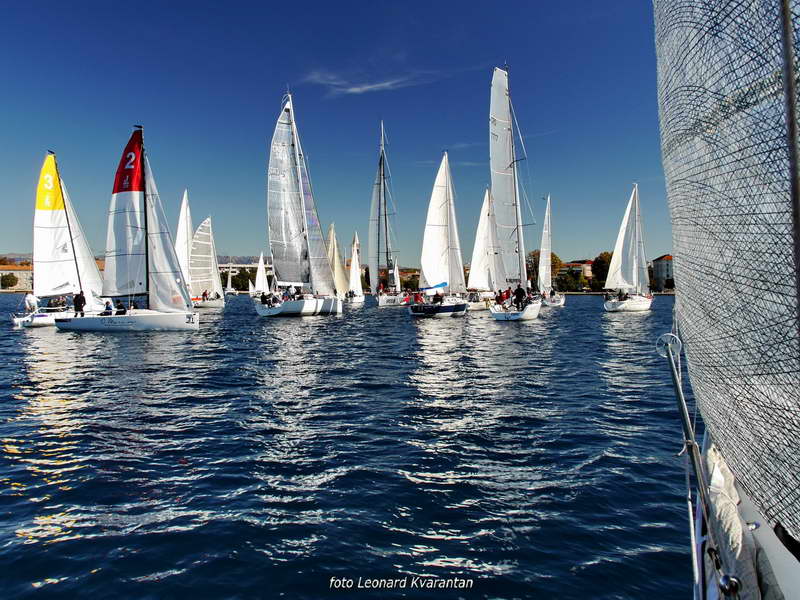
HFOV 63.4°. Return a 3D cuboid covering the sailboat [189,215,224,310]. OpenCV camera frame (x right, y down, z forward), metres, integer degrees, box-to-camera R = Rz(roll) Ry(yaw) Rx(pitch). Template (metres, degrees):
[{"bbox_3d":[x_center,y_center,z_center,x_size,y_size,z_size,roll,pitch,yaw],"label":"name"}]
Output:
[{"bbox_3d":[-21.017,-4.229,71.936,2.620,10.100,7.200,0,1,20],"label":"sailboat"}]

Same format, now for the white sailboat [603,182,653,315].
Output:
[{"bbox_3d":[22.577,-5.051,61.920,3.260,12.100,9.000,1,1,45],"label":"white sailboat"}]

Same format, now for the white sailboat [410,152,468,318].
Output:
[{"bbox_3d":[3.820,-5.323,51.914,3.260,13.000,9.500,1,1,28],"label":"white sailboat"}]

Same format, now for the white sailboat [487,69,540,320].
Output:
[{"bbox_3d":[8.682,-7.888,47.067,3.780,18.300,11.600,0,1,18],"label":"white sailboat"}]

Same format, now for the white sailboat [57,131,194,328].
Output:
[{"bbox_3d":[-13.667,-3.636,32.941,6.900,10.300,2.470,0,1,-2],"label":"white sailboat"}]

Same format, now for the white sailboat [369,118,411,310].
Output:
[{"bbox_3d":[-1.123,-11.141,83.815,4.510,23.500,15.500,0,1,14],"label":"white sailboat"}]

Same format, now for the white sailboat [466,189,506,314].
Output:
[{"bbox_3d":[9.108,-5.028,63.421,3.150,12.000,8.800,1,1,30],"label":"white sailboat"}]

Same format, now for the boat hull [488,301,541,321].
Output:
[{"bbox_3d":[8.682,0.561,47.217,3.600,1.400,11.600,0,1,18],"label":"boat hull"}]

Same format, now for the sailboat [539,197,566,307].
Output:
[{"bbox_3d":[19.332,-6.239,80.902,3.460,13.800,10.000,0,1,15],"label":"sailboat"}]

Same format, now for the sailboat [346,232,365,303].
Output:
[{"bbox_3d":[-5.910,-4.684,91.931,2.620,10.300,7.200,0,1,14],"label":"sailboat"}]

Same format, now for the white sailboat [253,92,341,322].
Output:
[{"bbox_3d":[-7.362,-7.941,52.867,3.890,18.200,11.600,0,1,24],"label":"white sailboat"}]

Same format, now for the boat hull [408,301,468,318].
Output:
[{"bbox_3d":[3.820,0.476,52.017,3.100,1.400,9.500,1,1,28],"label":"boat hull"}]

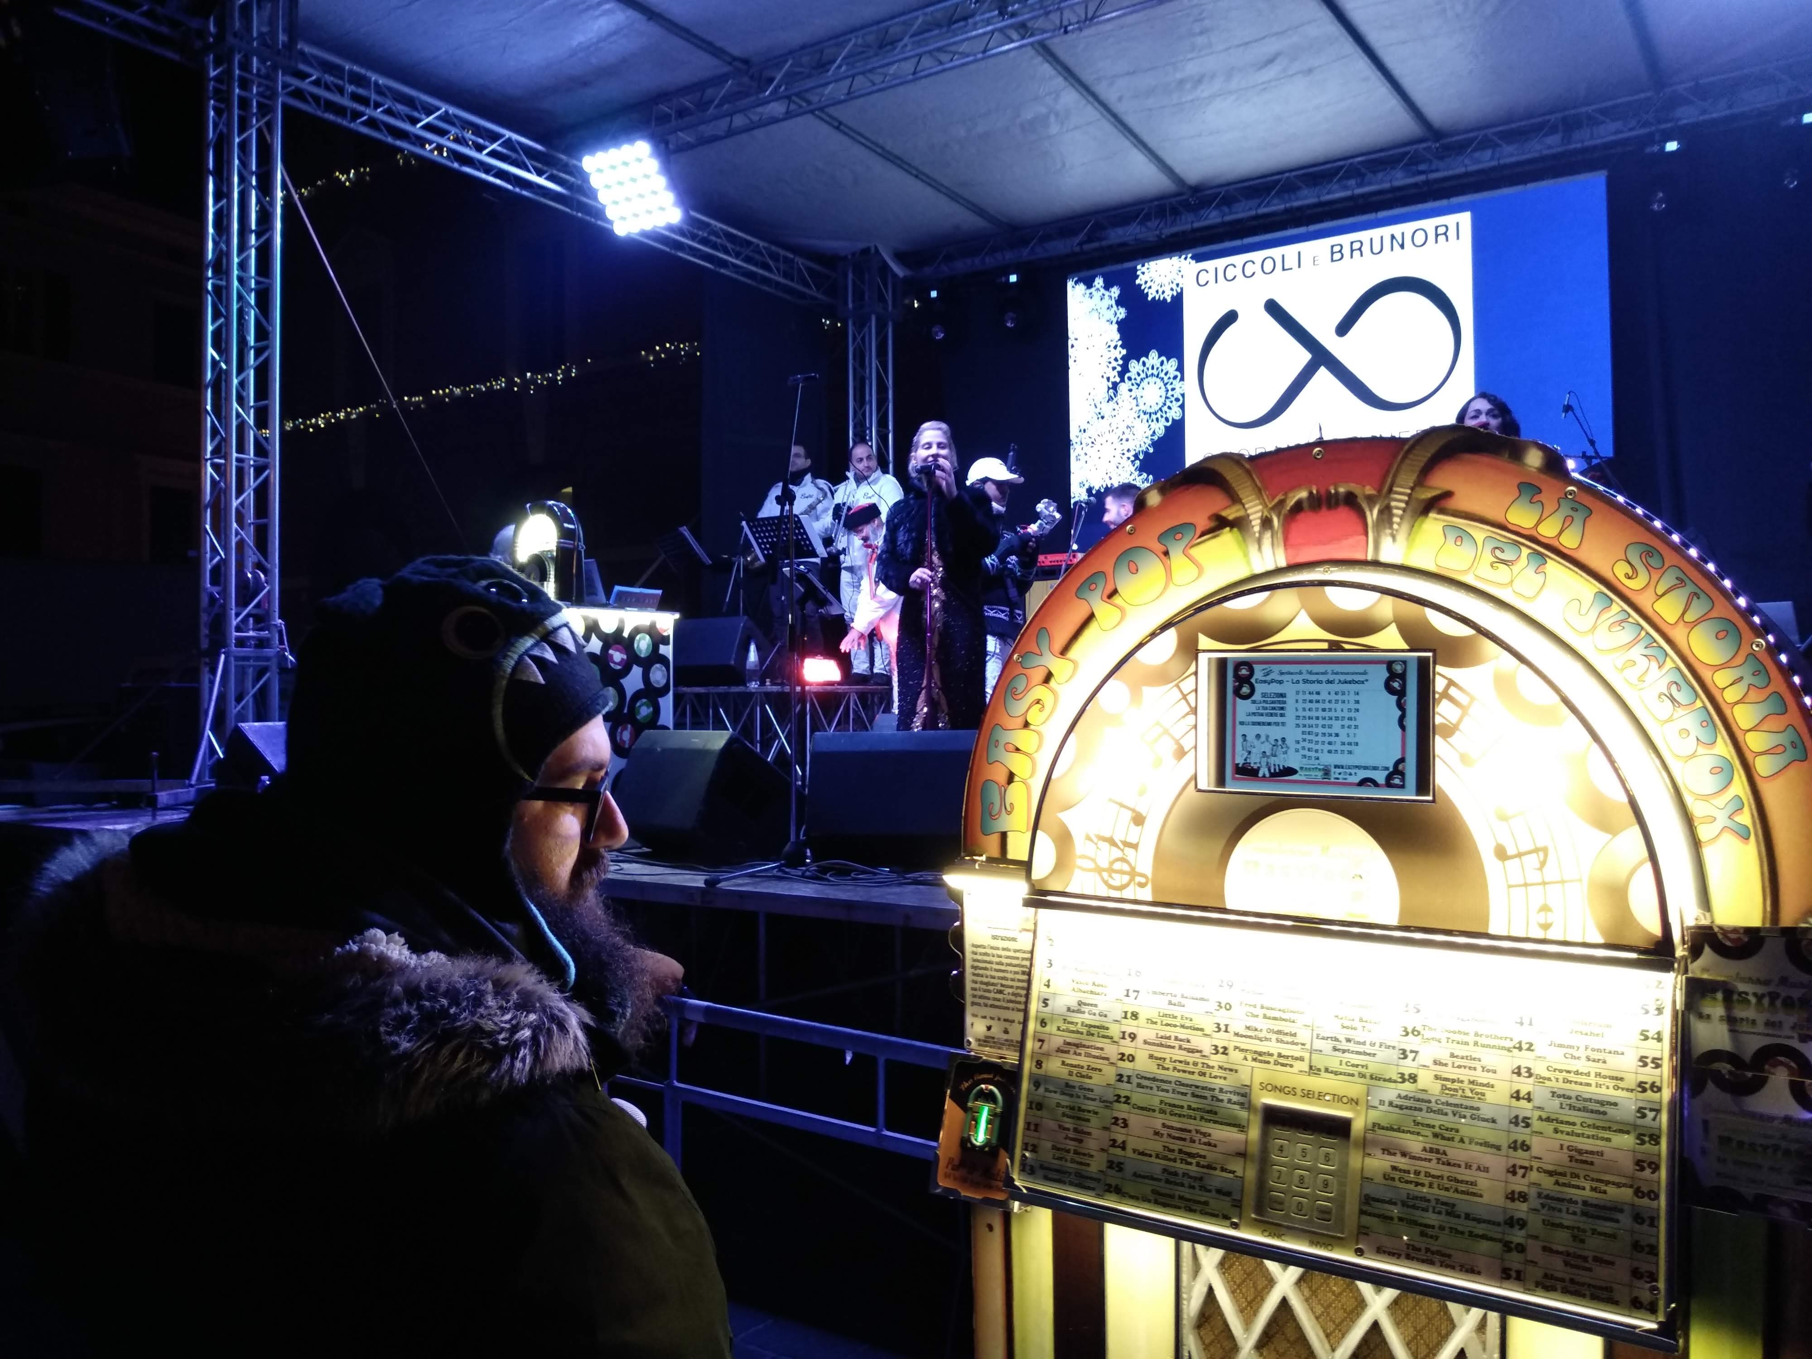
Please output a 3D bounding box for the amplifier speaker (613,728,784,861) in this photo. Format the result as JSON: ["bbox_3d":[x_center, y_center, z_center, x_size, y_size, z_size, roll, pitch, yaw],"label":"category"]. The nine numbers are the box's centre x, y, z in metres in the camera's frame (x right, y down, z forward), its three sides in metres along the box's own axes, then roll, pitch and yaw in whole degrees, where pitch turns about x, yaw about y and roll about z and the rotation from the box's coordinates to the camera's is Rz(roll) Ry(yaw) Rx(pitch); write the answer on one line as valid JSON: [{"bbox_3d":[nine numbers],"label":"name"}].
[{"bbox_3d":[-0.647,0.392,4.727,0.530,0.430,0.590,1,-1,-40],"label":"amplifier speaker"}]

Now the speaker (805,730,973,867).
[{"bbox_3d":[0.013,0.382,4.406,0.590,0.430,0.530,0,-1,5],"label":"speaker"}]

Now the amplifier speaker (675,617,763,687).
[{"bbox_3d":[-1.179,-0.185,8.938,0.590,0.430,0.530,-1,-1,35],"label":"amplifier speaker"}]

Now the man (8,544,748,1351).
[{"bbox_3d":[-0.430,0.780,1.090,0.500,1.750,0.560,0,-1,-18],"label":"man"}]

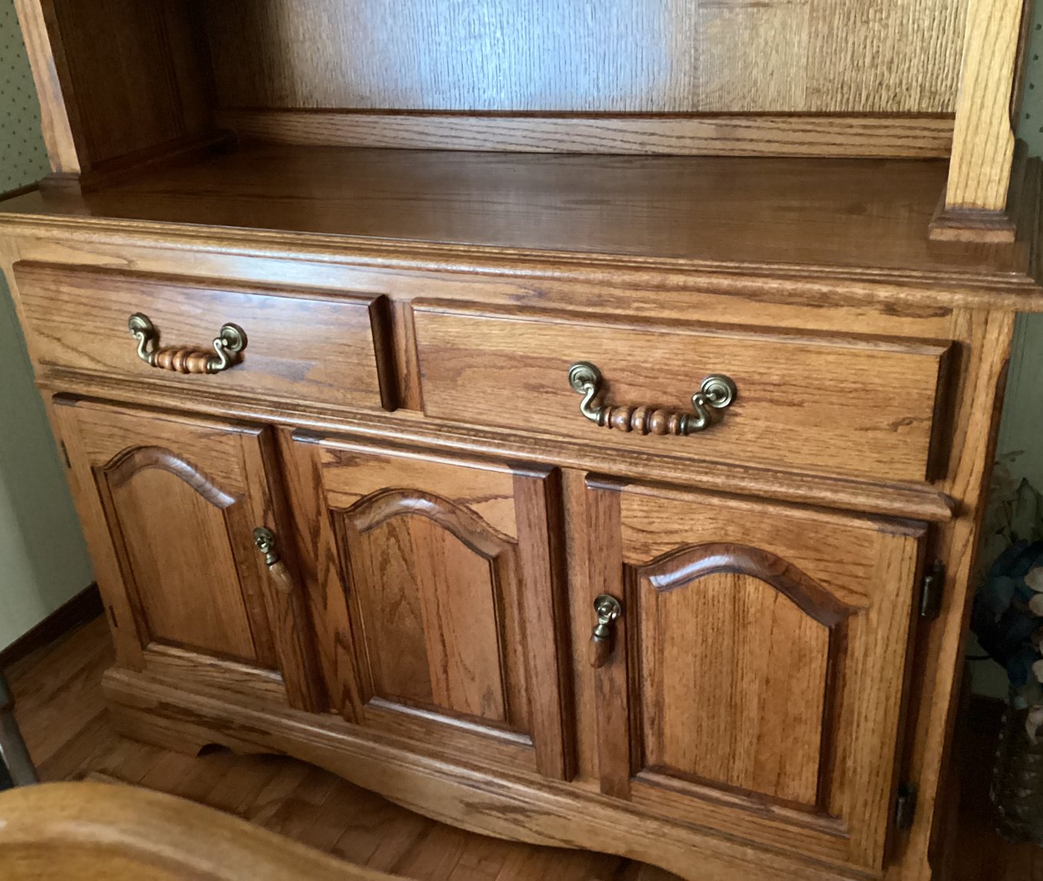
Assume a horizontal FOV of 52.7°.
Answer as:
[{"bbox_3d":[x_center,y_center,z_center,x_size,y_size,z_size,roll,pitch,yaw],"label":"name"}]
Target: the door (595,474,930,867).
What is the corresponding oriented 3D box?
[{"bbox_3d":[0.231,0.252,1.114,0.337,0.432,0.028,8,28,23],"label":"door"}]

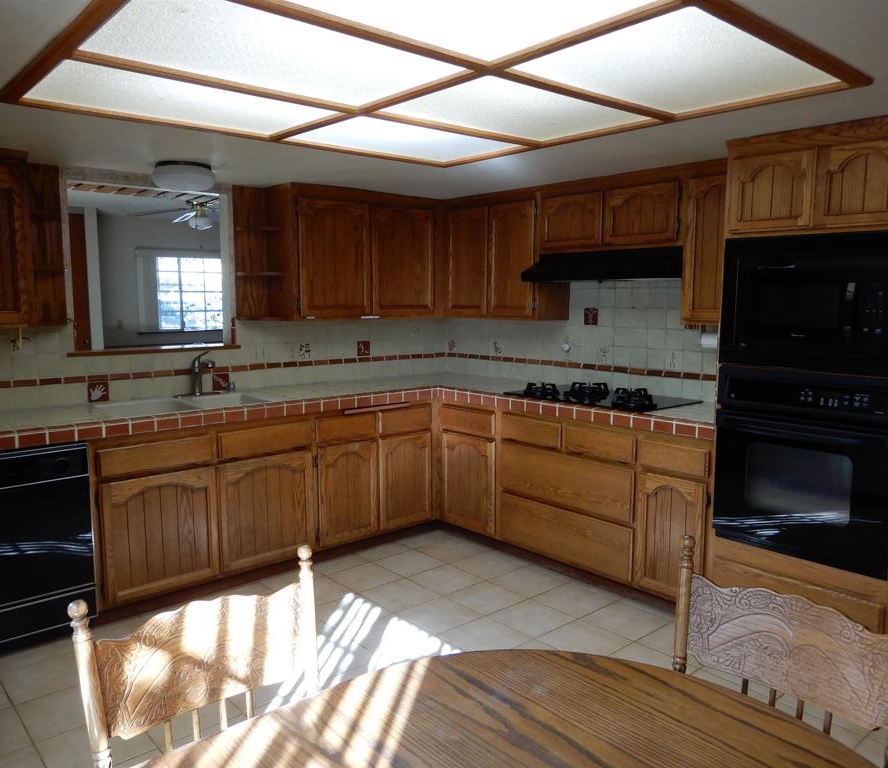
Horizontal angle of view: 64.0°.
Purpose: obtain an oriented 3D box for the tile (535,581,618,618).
[{"bbox_3d":[0.642,1.074,3.520,0.300,0.010,0.300,-5,9,-41],"label":"tile"}]

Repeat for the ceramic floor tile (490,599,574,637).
[{"bbox_3d":[0.415,1.101,3.340,0.296,0.010,0.296,-6,9,-41],"label":"ceramic floor tile"}]

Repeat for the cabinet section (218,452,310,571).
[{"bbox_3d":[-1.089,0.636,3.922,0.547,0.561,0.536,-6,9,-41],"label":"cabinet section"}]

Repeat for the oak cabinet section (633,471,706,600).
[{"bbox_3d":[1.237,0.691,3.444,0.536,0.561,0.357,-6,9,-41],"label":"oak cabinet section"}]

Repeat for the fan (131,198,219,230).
[{"bbox_3d":[-2.054,-1.466,6.000,1.250,0.400,1.250,-6,9,-41],"label":"fan"}]

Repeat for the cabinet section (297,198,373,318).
[{"bbox_3d":[-0.739,-0.750,4.323,0.504,0.680,0.309,-6,9,-41],"label":"cabinet section"}]

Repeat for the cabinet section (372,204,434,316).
[{"bbox_3d":[-0.358,-0.789,4.656,0.499,0.682,0.309,-6,9,-41],"label":"cabinet section"}]

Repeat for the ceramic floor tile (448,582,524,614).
[{"bbox_3d":[0.214,1.074,3.567,0.296,0.010,0.296,-6,9,-41],"label":"ceramic floor tile"}]

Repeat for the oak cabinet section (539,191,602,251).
[{"bbox_3d":[0.810,-0.908,4.031,0.309,0.299,0.438,-6,9,-41],"label":"oak cabinet section"}]

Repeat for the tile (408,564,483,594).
[{"bbox_3d":[0.012,1.047,3.795,0.296,0.010,0.296,-6,9,-41],"label":"tile"}]

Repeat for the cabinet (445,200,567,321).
[{"bbox_3d":[0.378,-0.778,4.509,0.311,0.724,0.839,-5,9,-41],"label":"cabinet"}]

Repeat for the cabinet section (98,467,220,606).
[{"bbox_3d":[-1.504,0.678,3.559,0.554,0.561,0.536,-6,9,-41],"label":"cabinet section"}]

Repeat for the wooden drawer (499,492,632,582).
[{"bbox_3d":[0.784,0.764,3.853,0.470,0.268,0.869,-5,9,-41],"label":"wooden drawer"}]

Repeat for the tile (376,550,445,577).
[{"bbox_3d":[-0.189,1.020,4.022,0.296,0.010,0.296,-6,9,-41],"label":"tile"}]

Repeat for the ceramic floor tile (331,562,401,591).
[{"bbox_3d":[-0.418,1.044,3.822,0.296,0.010,0.296,-6,9,-41],"label":"ceramic floor tile"}]

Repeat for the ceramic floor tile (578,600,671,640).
[{"bbox_3d":[0.844,1.101,3.292,0.300,0.010,0.300,-5,9,-41],"label":"ceramic floor tile"}]

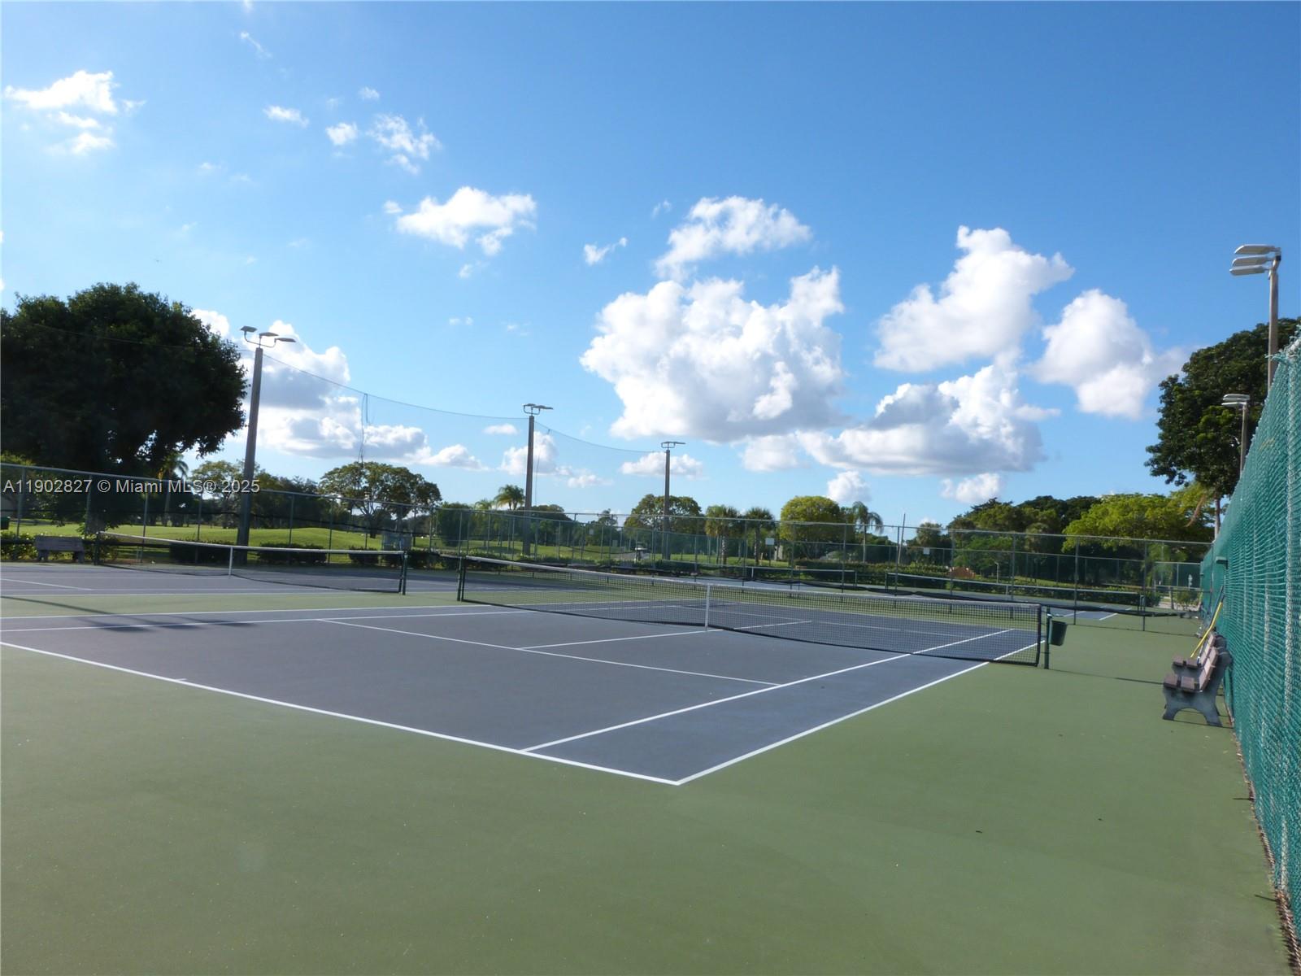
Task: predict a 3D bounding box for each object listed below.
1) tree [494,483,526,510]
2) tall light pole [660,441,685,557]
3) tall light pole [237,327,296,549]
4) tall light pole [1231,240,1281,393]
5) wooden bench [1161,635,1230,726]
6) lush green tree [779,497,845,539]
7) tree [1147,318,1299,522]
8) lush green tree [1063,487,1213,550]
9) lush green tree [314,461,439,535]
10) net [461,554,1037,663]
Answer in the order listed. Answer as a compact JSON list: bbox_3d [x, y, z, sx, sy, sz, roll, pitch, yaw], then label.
[{"bbox_3d":[-17.849,3.700,120.000,4.200,8.200,4.200,4,-4,-8],"label":"tree"},{"bbox_3d":[1.708,1.374,69.603,1.200,9.750,2.000,1,-4,29],"label":"tall light pole"},{"bbox_3d":[-16.989,-1.860,40.659,1.200,9.750,2.000,1,-4,29],"label":"tall light pole"},{"bbox_3d":[14.023,-0.862,22.056,1.200,9.750,2.000,1,-4,29],"label":"tall light pole"},{"bbox_3d":[6.739,2.387,11.658,0.680,0.870,1.800,1,-4,29],"label":"wooden bench"},{"bbox_3d":[15.374,3.951,88.000,6.500,7.000,6.500,3,-4,10],"label":"lush green tree"},{"bbox_3d":[27.536,-0.833,44.000,9.000,14.000,9.000,1,-4,32],"label":"tree"},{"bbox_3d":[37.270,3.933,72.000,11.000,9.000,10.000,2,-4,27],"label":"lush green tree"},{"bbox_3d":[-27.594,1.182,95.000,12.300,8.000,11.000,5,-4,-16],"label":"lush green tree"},{"bbox_3d":[1.128,2.407,19.451,12.750,1.070,0.150,1,-4,29],"label":"net"}]

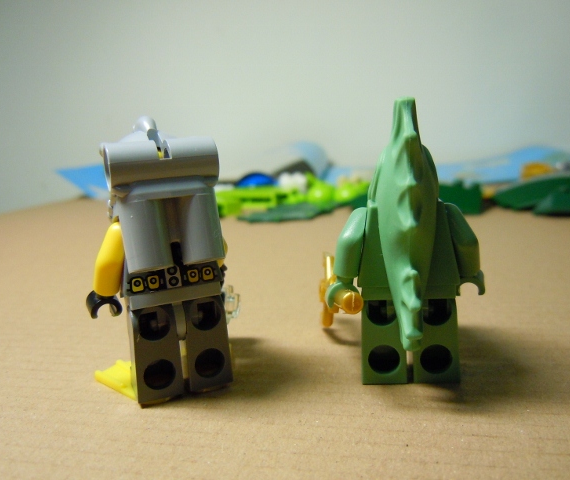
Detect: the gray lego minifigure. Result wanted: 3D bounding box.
[{"bbox_3d":[-0.020,0.002,0.094,0.026,0.044,0.022,-7,10,-23],"label":"gray lego minifigure"}]

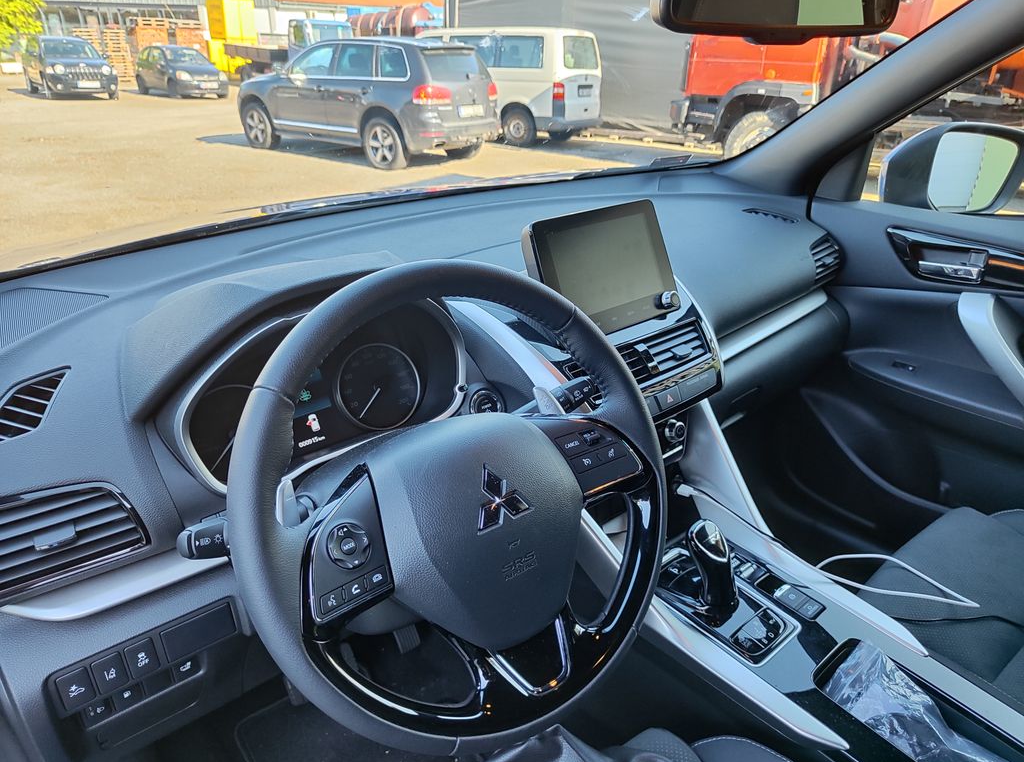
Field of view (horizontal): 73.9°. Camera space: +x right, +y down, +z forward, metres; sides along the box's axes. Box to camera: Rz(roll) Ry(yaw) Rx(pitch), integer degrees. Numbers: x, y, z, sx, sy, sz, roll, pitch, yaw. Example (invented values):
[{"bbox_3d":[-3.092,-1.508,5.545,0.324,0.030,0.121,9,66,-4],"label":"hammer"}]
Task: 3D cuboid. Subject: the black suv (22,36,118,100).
[{"bbox_3d":[-13.050,-9.220,20.000,1.790,1.640,4.400,-20,33,-37],"label":"black suv"}]

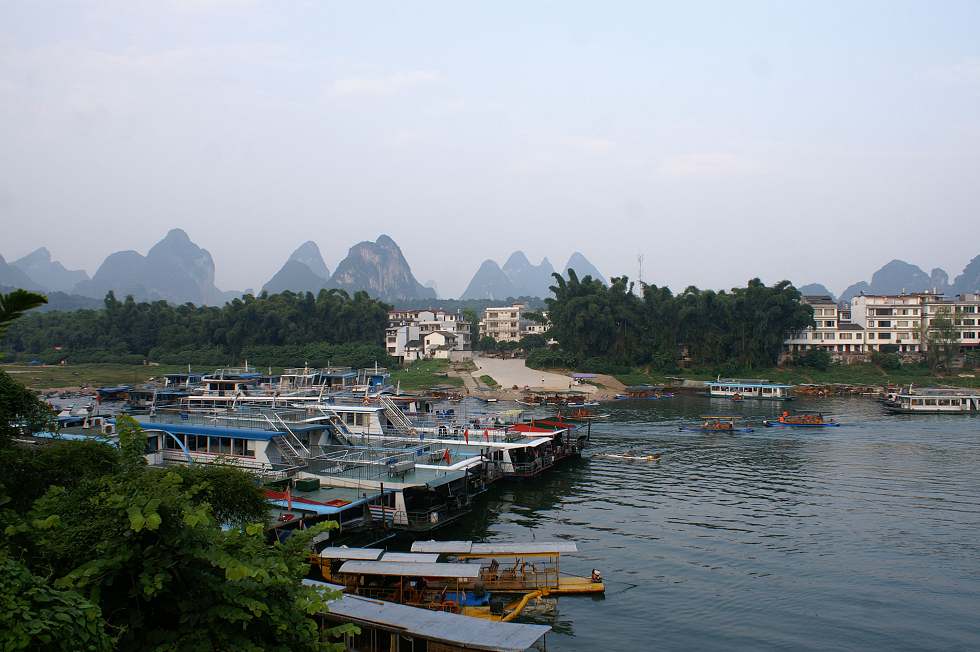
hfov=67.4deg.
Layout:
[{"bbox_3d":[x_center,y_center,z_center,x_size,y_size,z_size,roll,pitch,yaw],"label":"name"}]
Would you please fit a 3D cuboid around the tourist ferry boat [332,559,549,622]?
[{"bbox_3d":[-2.600,12.053,33.800,9.400,2.150,2.100,0,0,7],"label":"tourist ferry boat"}]

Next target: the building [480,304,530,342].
[{"bbox_3d":[5.000,0.472,250.000,14.500,14.200,11.000,0,0,0],"label":"building"}]

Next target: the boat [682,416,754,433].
[{"bbox_3d":[29.300,12.559,94.700,9.300,2.000,2.100,0,0,0],"label":"boat"}]

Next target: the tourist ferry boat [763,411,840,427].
[{"bbox_3d":[42.400,12.497,99.800,10.200,2.200,2.100,0,0,1],"label":"tourist ferry boat"}]

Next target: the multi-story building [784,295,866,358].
[{"bbox_3d":[91.000,0.298,200.000,18.500,16.400,10.500,0,0,6],"label":"multi-story building"}]

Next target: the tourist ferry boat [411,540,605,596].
[{"bbox_3d":[0.750,12.027,37.000,9.800,2.250,2.100,0,0,0],"label":"tourist ferry boat"}]

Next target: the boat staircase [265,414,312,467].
[{"bbox_3d":[-15.800,8.827,57.000,3.600,3.700,1.100,0,0,27],"label":"boat staircase"}]

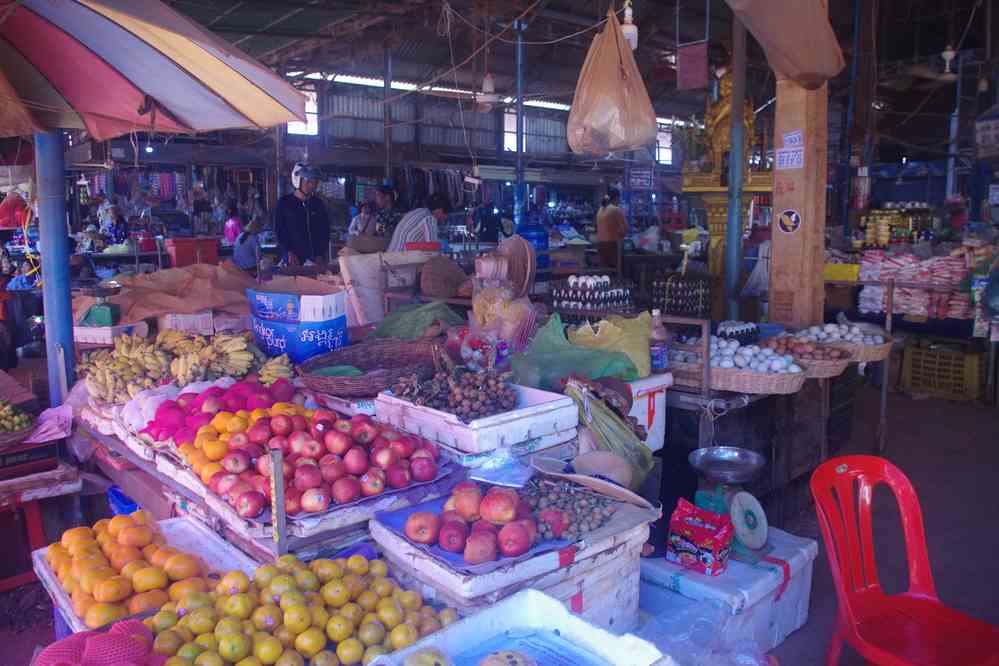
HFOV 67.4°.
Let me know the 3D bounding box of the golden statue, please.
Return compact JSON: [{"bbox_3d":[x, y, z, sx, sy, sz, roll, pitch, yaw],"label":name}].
[{"bbox_3d":[1.873,-1.722,6.100,0.380,0.810,0.340,1,7,6],"label":"golden statue"}]

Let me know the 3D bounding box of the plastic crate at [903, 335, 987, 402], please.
[{"bbox_3d":[3.924,0.313,6.666,0.570,0.430,0.380,4,8,28],"label":"plastic crate"}]

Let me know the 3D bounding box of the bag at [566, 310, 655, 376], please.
[{"bbox_3d":[0.437,0.049,2.950,0.330,0.270,0.220,1,7,6],"label":"bag"}]

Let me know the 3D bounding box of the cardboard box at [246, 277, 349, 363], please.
[{"bbox_3d":[-0.898,-0.056,3.334,0.340,0.305,0.270,5,9,33],"label":"cardboard box"}]

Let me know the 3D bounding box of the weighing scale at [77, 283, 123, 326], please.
[{"bbox_3d":[-2.656,-0.183,5.000,0.250,0.285,0.220,-1,7,-5],"label":"weighing scale"}]

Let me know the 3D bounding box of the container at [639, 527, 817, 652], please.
[{"bbox_3d":[0.862,0.970,2.860,0.570,0.326,0.440,-7,10,-44],"label":"container"}]

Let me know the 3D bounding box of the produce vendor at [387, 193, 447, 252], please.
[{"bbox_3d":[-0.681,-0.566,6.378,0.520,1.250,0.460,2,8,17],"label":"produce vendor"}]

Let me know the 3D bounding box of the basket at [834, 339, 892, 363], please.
[{"bbox_3d":[2.146,0.097,4.700,0.600,0.120,0.600,0,7,0],"label":"basket"}]

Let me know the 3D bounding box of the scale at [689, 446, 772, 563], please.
[{"bbox_3d":[0.865,0.637,2.772,0.260,0.355,0.275,-7,10,-43],"label":"scale"}]

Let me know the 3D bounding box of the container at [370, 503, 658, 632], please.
[{"bbox_3d":[0.023,0.639,2.002,0.585,0.310,0.450,-6,9,-37],"label":"container"}]

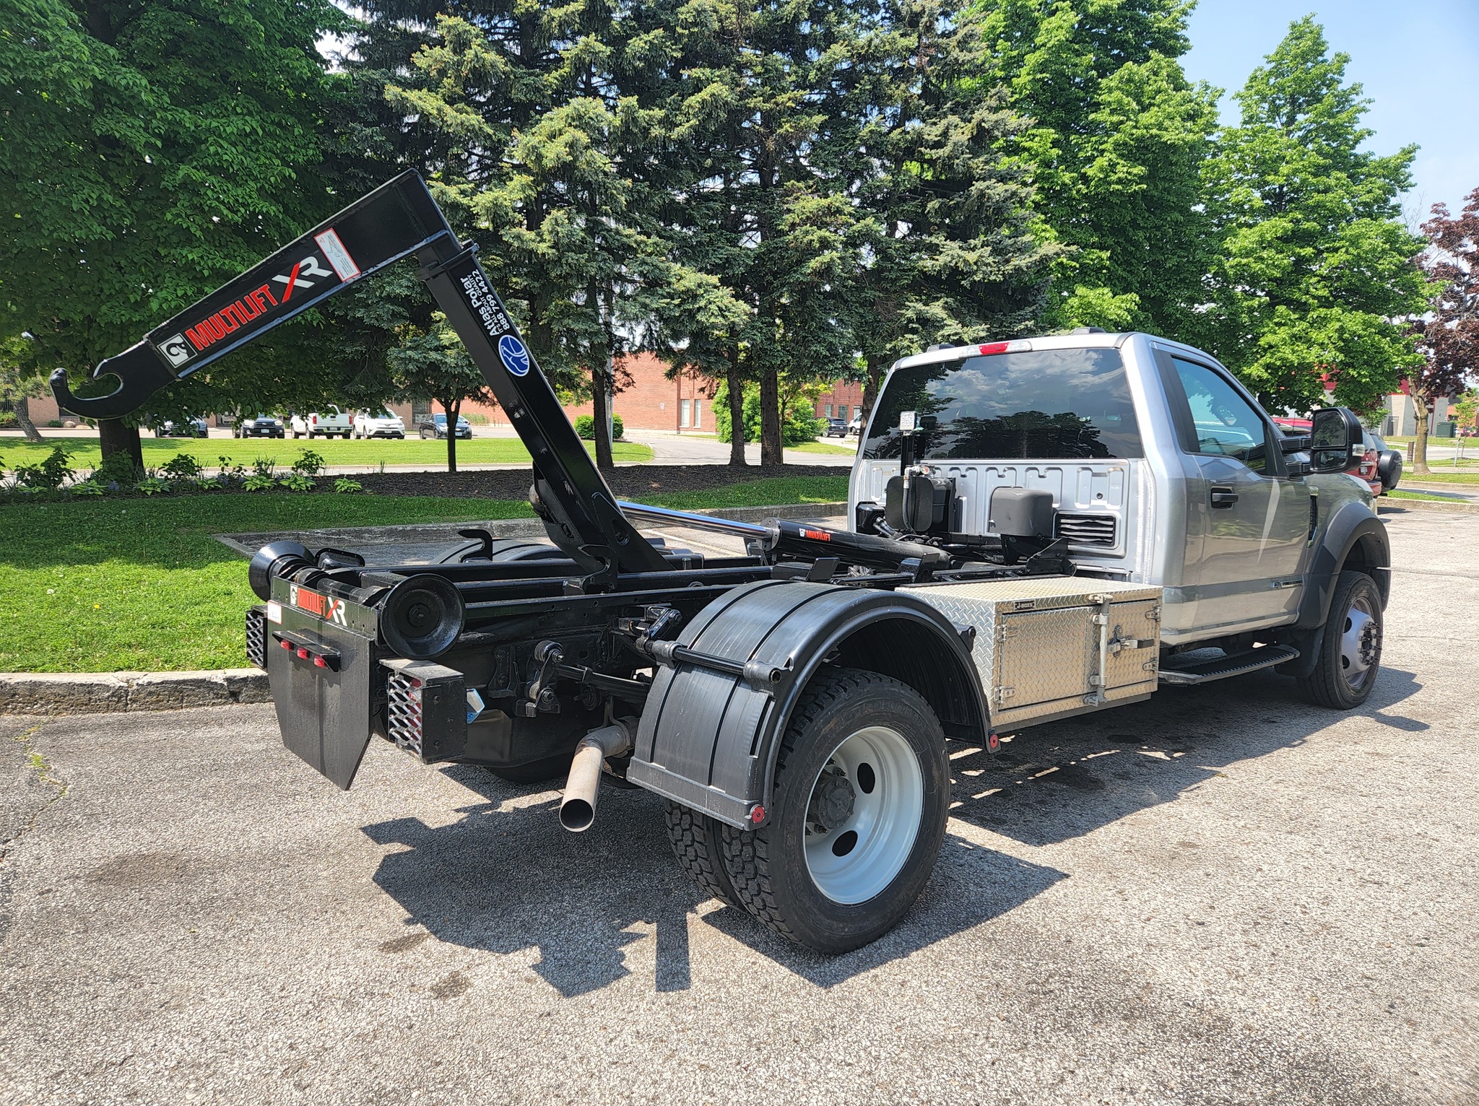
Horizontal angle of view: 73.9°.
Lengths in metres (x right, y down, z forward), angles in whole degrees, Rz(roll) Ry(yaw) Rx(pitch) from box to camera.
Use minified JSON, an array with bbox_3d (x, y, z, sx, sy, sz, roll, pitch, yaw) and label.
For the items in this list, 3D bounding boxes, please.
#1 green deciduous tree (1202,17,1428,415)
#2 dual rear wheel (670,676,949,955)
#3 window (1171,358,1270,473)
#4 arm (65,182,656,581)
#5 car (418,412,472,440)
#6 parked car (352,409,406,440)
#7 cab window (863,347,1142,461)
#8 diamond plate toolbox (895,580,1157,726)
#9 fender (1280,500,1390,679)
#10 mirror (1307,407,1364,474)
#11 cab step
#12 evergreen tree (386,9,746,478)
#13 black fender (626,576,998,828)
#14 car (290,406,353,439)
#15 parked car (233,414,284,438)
[{"bbox_3d":[14.650,-7.981,25.000,5.500,11.600,5.500,4,7,30],"label":"green deciduous tree"},{"bbox_3d":[0.230,0.750,3.082,0.810,0.810,0.490,-5,7,-40],"label":"dual rear wheel"},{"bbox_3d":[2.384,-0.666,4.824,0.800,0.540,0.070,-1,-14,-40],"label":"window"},{"bbox_3d":[-0.987,-0.515,3.136,2.030,1.370,0.240,-1,5,-40],"label":"arm"},{"bbox_3d":[-15.750,-6.728,52.500,1.780,1.480,4.500,-4,7,-31],"label":"car"},{"bbox_3d":[-18.700,-6.680,50.600,1.840,1.690,4.580,-4,8,-32],"label":"parked car"},{"bbox_3d":[1.303,-0.741,5.079,0.080,0.520,1.700,3,2,-40],"label":"cab window"},{"bbox_3d":[1.200,0.363,3.994,1.205,0.445,0.450,-1,5,-40],"label":"diamond plate toolbox"},{"bbox_3d":[3.470,0.195,5.727,1.140,0.970,0.250,-1,5,-40],"label":"fender"},{"bbox_3d":[3.033,-0.567,4.989,0.160,0.340,0.220,-1,5,-40],"label":"mirror"},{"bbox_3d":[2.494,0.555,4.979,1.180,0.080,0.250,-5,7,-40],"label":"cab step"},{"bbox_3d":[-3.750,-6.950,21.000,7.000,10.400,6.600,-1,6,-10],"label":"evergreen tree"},{"bbox_3d":[0.231,0.387,3.065,1.060,0.610,0.620,-5,7,-40],"label":"black fender"},{"bbox_3d":[-20.000,-6.189,47.000,1.900,1.790,5.400,-4,8,-32],"label":"car"},{"bbox_3d":[-23.500,-6.380,47.900,1.820,1.660,4.400,-4,8,-34],"label":"parked car"}]

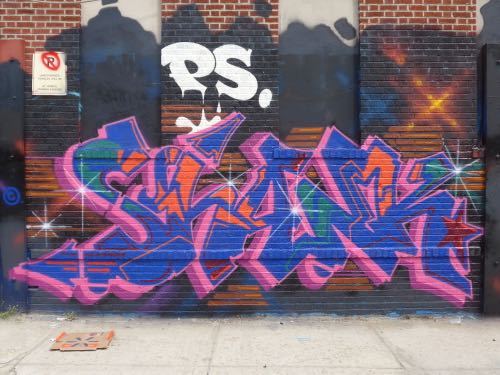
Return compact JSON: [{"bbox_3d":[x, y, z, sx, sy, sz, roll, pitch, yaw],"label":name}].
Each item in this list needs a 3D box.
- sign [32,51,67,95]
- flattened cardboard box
[{"bbox_3d":[-2.087,-1.187,5.880,0.360,0.456,0.020,0,1,-1],"label":"sign"},{"bbox_3d":[-1.510,1.385,5.140,0.490,0.040,0.580,0,1,-6],"label":"flattened cardboard box"}]

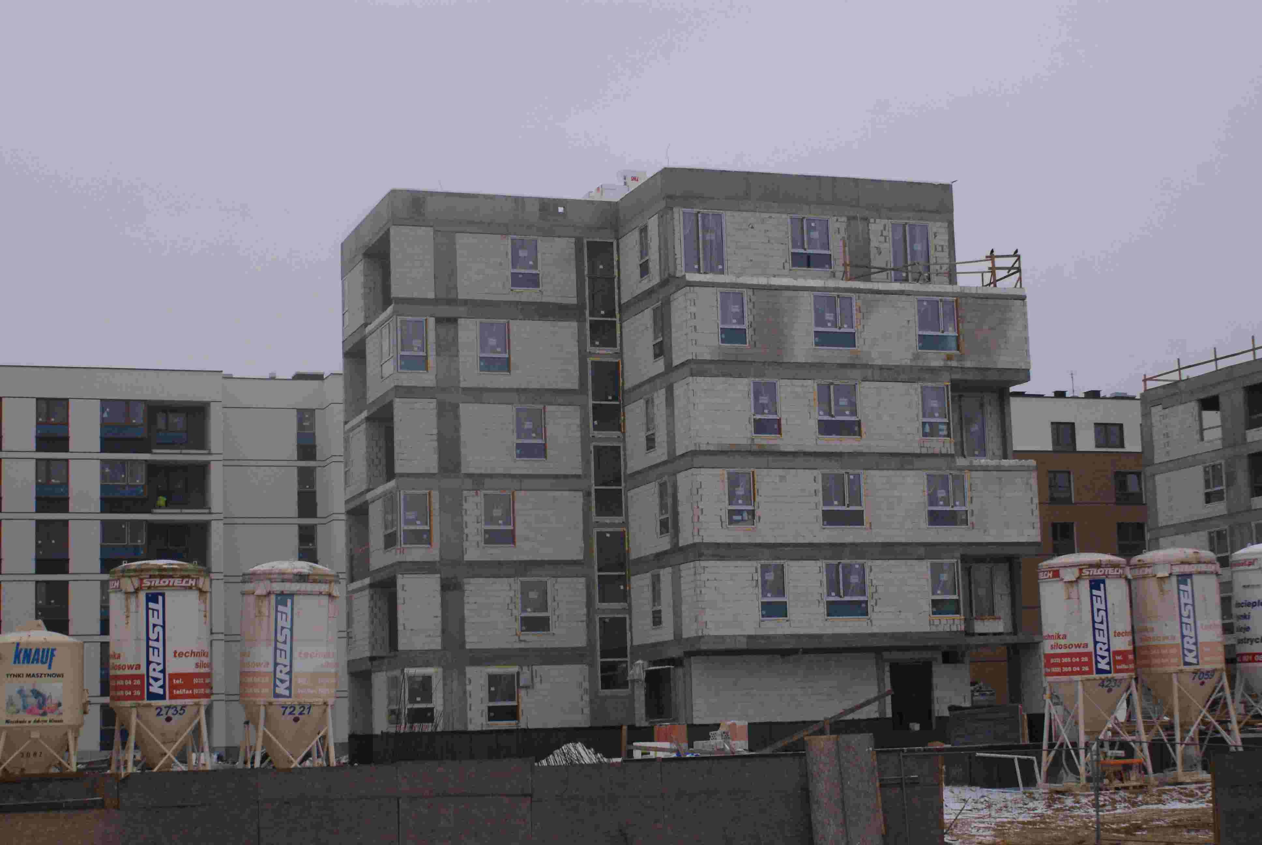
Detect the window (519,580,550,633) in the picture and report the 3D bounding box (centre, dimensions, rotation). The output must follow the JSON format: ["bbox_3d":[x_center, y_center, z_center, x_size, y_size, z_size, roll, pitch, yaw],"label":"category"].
[{"bbox_3d":[-3.223,6.142,70.596,1.052,1.771,0.120,1,-9,-18],"label":"window"}]

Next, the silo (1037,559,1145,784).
[{"bbox_3d":[12.613,6.734,57.840,2.450,6.270,2.450,0,-8,-13],"label":"silo"}]

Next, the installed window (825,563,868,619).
[{"bbox_3d":[7.100,5.505,69.234,1.438,1.790,0.130,1,-9,-19],"label":"installed window"}]

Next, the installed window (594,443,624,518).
[{"bbox_3d":[-0.795,2.037,73.746,1.060,2.619,0.130,1,-9,-19],"label":"installed window"}]

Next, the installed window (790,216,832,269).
[{"bbox_3d":[6.166,-6.160,72.148,1.466,1.738,0.130,1,-9,-19],"label":"installed window"}]

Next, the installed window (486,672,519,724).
[{"bbox_3d":[-4.163,8.909,68.130,1.000,1.680,0.100,1,-9,-20],"label":"installed window"}]

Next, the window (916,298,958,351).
[{"bbox_3d":[9.981,-3.179,68.644,1.420,1.720,0.100,1,-9,-20],"label":"window"}]

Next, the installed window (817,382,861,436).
[{"bbox_3d":[6.605,-0.390,67.007,1.430,1.730,0.100,1,-9,-20],"label":"installed window"}]

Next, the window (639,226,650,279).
[{"bbox_3d":[0.459,-5.874,72.794,0.130,1.757,0.713,1,-9,-19],"label":"window"}]

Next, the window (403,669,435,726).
[{"bbox_3d":[-6.918,9.007,68.885,1.036,1.799,0.120,1,-9,-18],"label":"window"}]

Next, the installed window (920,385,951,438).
[{"bbox_3d":[9.863,-0.350,68.168,0.990,1.720,0.100,1,-9,-20],"label":"installed window"}]

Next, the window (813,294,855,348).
[{"bbox_3d":[6.643,-3.318,68.863,1.419,1.793,0.120,1,-9,-18],"label":"window"}]

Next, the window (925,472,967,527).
[{"bbox_3d":[10.381,2.543,69.172,1.402,1.784,0.120,1,-9,-18],"label":"window"}]

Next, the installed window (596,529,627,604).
[{"bbox_3d":[-0.670,5.006,73.333,1.090,2.593,0.130,1,-9,-19],"label":"installed window"}]

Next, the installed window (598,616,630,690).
[{"bbox_3d":[-0.584,7.793,71.218,1.040,2.503,0.120,1,-9,-18],"label":"installed window"}]

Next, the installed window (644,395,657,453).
[{"bbox_3d":[0.655,0.054,70.150,0.120,1.796,1.065,1,-9,-19],"label":"installed window"}]

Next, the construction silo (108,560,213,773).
[{"bbox_3d":[-11.627,6.606,52.050,2.500,6.400,2.500,1,-9,-19],"label":"construction silo"}]

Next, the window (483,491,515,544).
[{"bbox_3d":[-4.546,3.310,72.181,1.100,1.814,0.130,1,-9,-19],"label":"window"}]

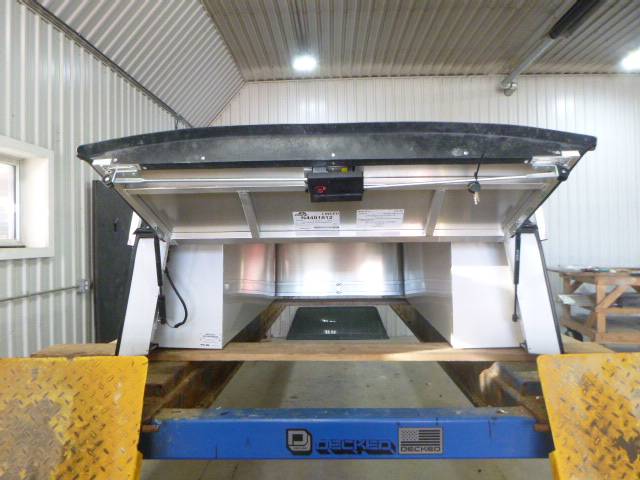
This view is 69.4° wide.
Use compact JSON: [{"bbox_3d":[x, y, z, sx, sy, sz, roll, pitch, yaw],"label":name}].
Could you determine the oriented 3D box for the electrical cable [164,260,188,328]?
[{"bbox_3d":[-0.557,0.211,1.790,0.092,0.265,0.050,0,0,2],"label":"electrical cable"}]

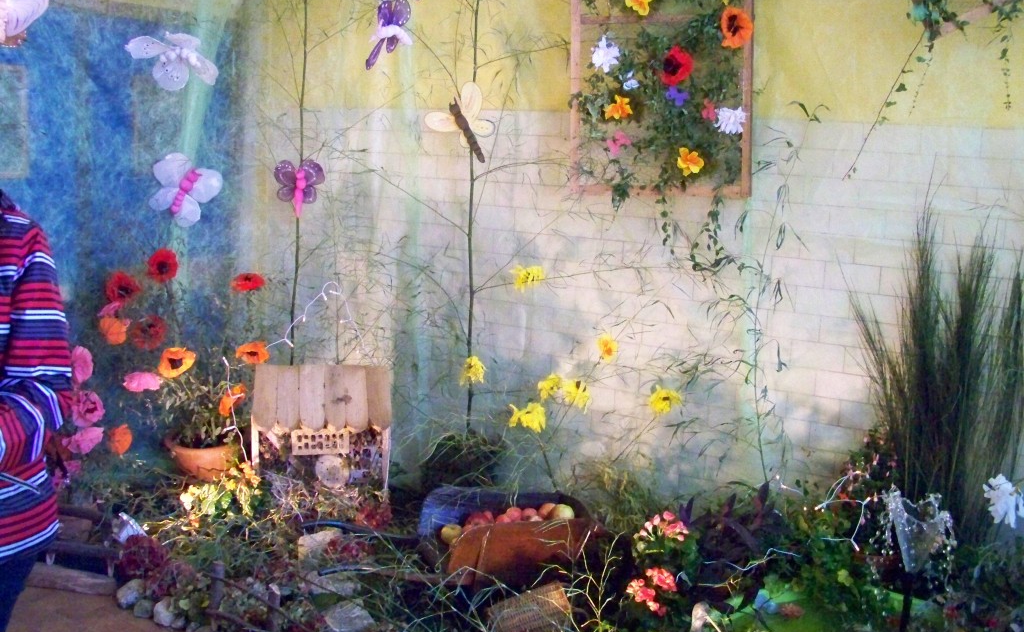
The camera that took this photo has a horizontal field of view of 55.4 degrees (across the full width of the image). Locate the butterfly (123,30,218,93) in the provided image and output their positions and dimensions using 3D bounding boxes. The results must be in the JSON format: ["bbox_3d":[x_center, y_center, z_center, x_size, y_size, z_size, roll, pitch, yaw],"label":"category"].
[{"bbox_3d":[-1.099,-0.821,3.150,0.270,0.120,0.220,2,41,-2],"label":"butterfly"}]

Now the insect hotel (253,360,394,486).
[{"bbox_3d":[-0.769,0.455,3.950,0.560,0.500,0.260,1,12,-6],"label":"insect hotel"}]

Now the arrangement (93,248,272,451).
[{"bbox_3d":[-1.380,0.132,4.100,0.680,0.770,0.520,0,12,-12],"label":"arrangement"}]

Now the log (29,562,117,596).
[{"bbox_3d":[-1.620,0.955,3.550,0.420,0.075,0.080,2,5,14],"label":"log"}]

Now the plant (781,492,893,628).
[{"bbox_3d":[1.064,0.801,3.200,0.360,0.430,0.340,1,5,0],"label":"plant"}]

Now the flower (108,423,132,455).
[{"bbox_3d":[-1.464,0.466,3.650,0.090,0.115,0.085,-1,5,-21],"label":"flower"}]

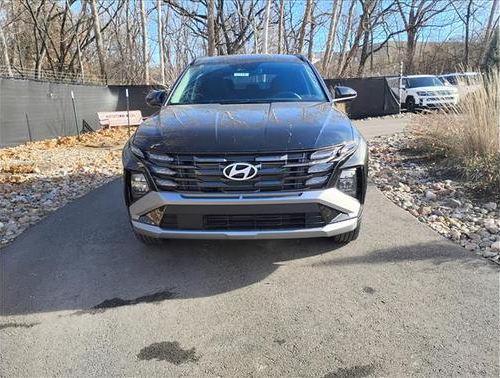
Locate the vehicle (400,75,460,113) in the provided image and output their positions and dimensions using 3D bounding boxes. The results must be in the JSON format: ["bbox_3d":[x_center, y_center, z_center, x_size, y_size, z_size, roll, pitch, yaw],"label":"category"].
[{"bbox_3d":[8.270,-4.710,19.900,1.950,1.750,4.850,-1,15,1],"label":"vehicle"}]

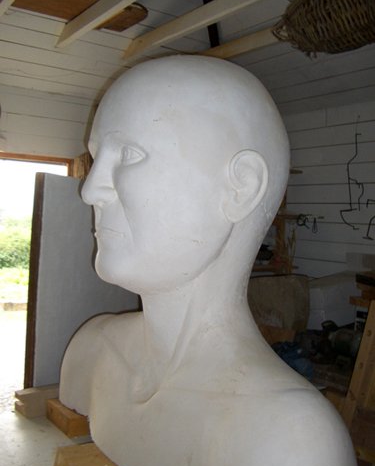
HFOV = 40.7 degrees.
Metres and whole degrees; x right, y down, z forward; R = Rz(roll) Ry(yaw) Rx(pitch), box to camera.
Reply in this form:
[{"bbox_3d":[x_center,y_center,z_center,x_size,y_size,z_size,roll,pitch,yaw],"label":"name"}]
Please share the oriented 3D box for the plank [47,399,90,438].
[{"bbox_3d":[-0.777,1.211,3.338,0.155,0.125,0.390,-1,4,-35],"label":"plank"}]

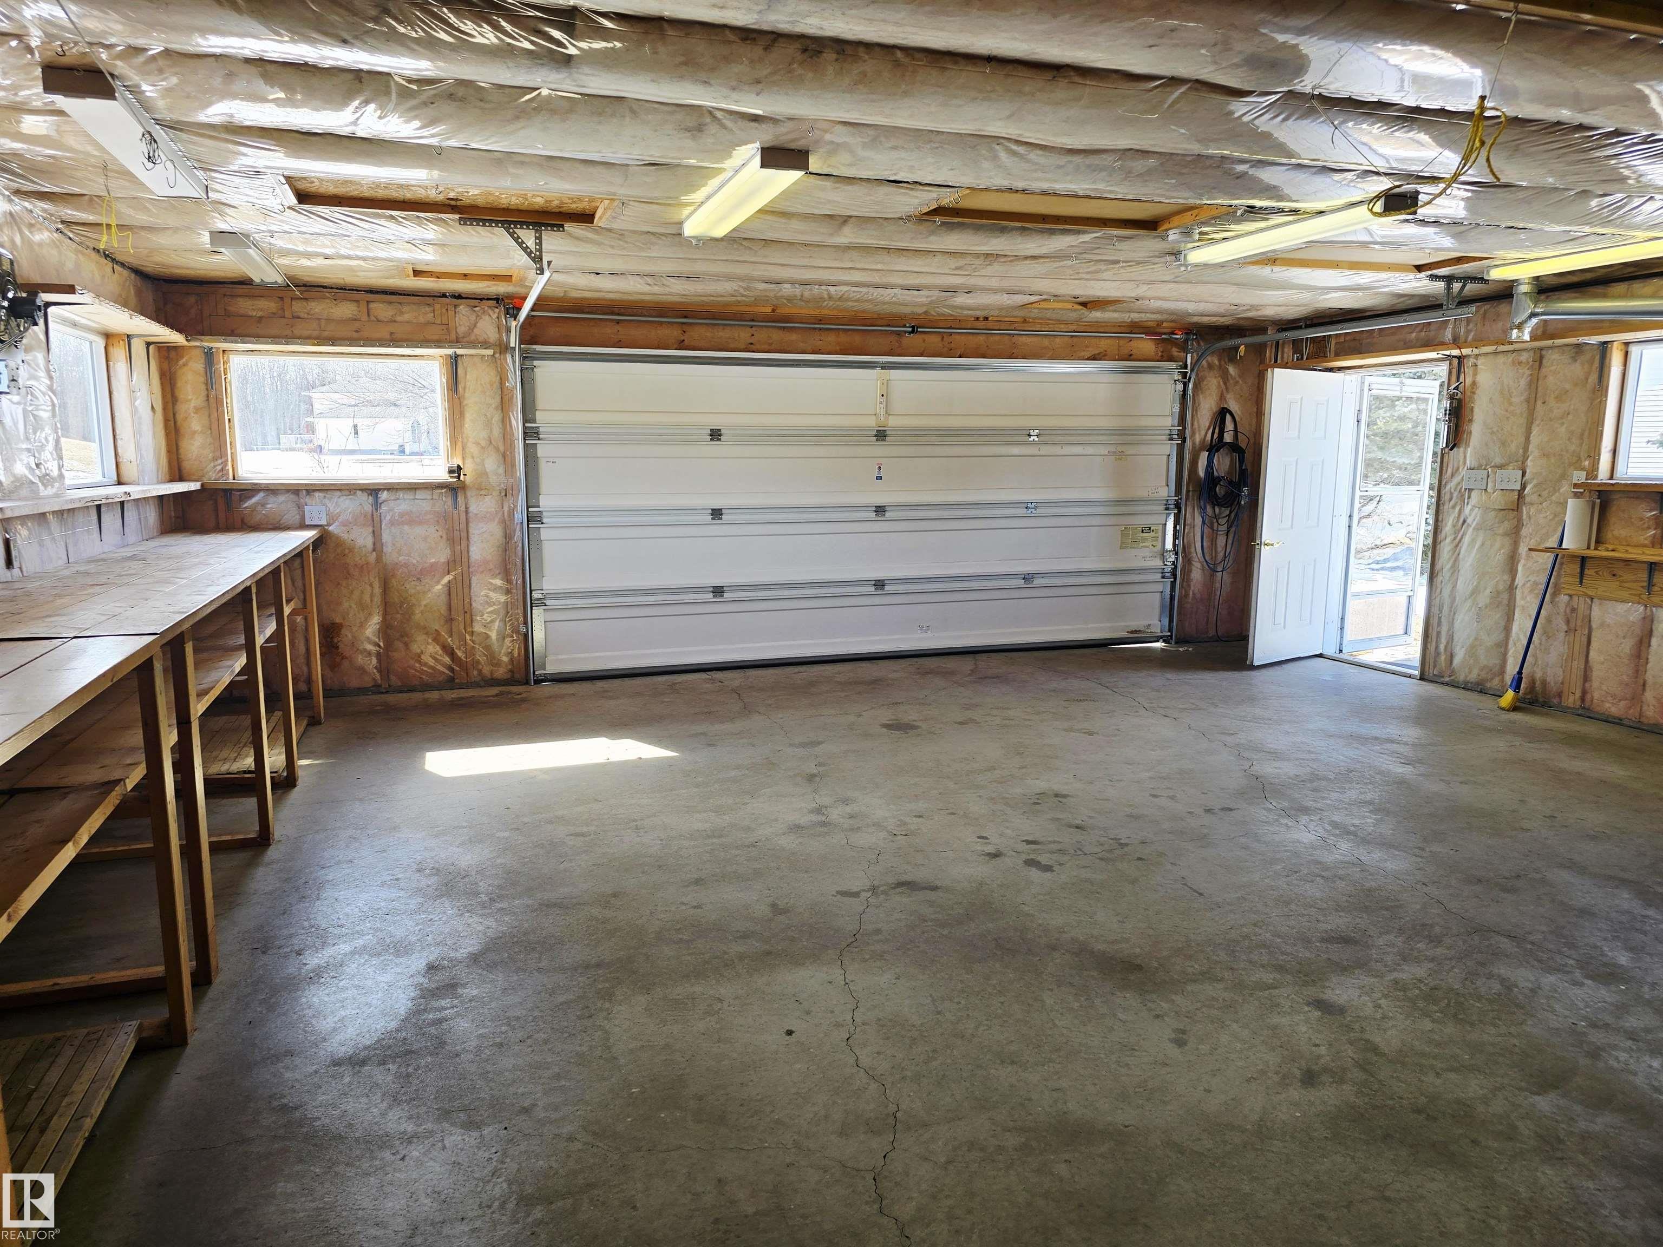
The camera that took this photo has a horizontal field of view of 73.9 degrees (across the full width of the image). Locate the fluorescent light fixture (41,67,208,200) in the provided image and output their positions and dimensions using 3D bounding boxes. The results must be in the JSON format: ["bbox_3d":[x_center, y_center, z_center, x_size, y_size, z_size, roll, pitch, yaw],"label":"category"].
[{"bbox_3d":[-2.151,-1.488,3.435,0.165,0.068,1.210,-3,10,-19],"label":"fluorescent light fixture"}]

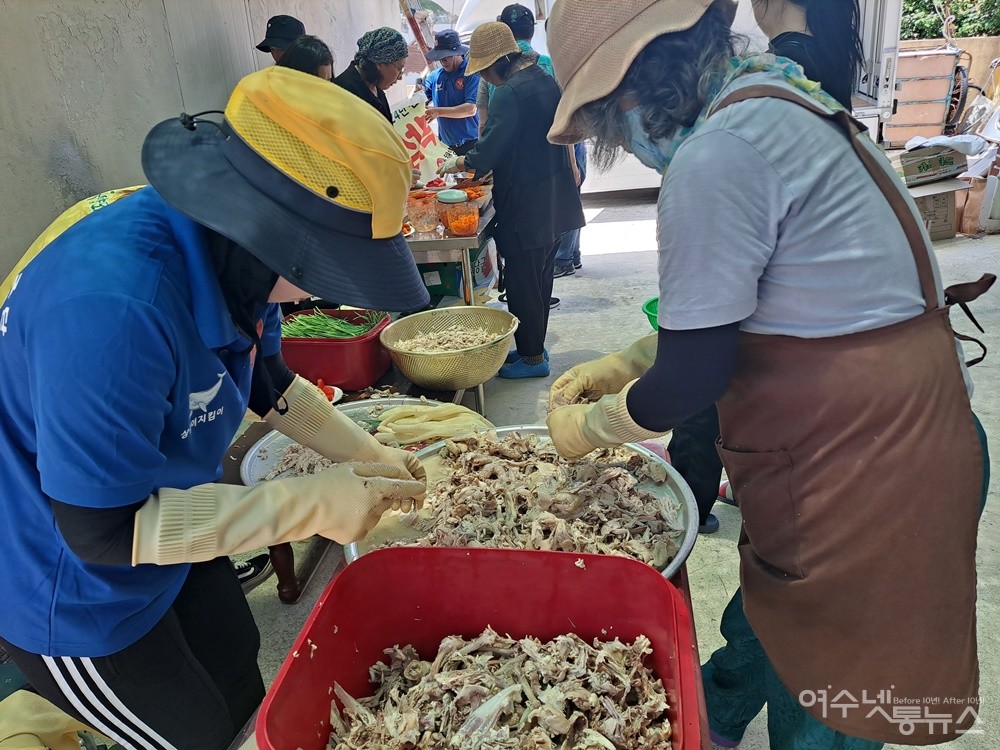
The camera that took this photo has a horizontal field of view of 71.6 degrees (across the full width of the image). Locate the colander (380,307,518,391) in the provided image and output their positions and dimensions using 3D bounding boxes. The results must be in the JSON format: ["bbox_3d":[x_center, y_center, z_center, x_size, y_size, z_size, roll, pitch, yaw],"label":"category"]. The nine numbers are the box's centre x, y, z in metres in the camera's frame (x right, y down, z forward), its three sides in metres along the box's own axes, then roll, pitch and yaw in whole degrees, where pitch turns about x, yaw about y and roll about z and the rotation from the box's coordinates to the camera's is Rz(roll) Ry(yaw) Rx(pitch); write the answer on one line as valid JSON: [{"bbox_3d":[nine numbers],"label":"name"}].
[{"bbox_3d":[-0.136,-0.055,2.000,0.390,0.155,0.390,-6,21,1],"label":"colander"}]

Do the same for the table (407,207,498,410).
[{"bbox_3d":[-0.337,-0.372,3.441,0.620,0.770,1.450,-3,19,3],"label":"table"}]

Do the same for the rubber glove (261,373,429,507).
[{"bbox_3d":[-0.237,0.098,1.070,0.325,0.110,0.105,22,31,37],"label":"rubber glove"}]

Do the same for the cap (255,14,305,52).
[{"bbox_3d":[-1.042,-1.669,3.400,0.310,0.160,0.280,-10,19,-17],"label":"cap"}]

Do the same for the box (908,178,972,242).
[{"bbox_3d":[3.720,-1.410,6.180,0.520,0.400,0.400,-10,19,-17],"label":"box"}]

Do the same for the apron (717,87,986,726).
[{"bbox_3d":[0.495,0.045,0.990,0.350,0.840,0.400,3,20,21],"label":"apron"}]

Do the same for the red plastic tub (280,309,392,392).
[{"bbox_3d":[-0.530,-0.075,2.155,0.400,0.180,0.420,-5,19,0],"label":"red plastic tub"}]

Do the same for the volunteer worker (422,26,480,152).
[{"bbox_3d":[-0.285,-1.250,4.500,0.480,1.750,0.420,6,21,28],"label":"volunteer worker"}]

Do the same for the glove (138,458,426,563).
[{"bbox_3d":[-0.285,0.181,0.920,0.355,0.110,0.105,-7,19,-10],"label":"glove"}]

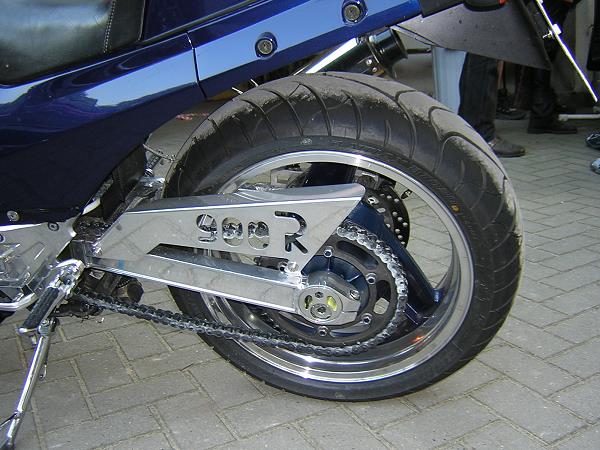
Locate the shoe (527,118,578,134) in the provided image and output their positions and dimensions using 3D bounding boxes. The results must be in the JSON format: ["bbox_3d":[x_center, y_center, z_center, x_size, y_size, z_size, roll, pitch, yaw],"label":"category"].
[{"bbox_3d":[1.594,-0.638,3.954,0.300,0.110,0.105,0,17,10],"label":"shoe"}]

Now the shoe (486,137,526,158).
[{"bbox_3d":[1.039,-0.420,3.310,0.295,0.110,0.105,-2,16,3],"label":"shoe"}]

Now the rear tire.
[{"bbox_3d":[0.061,0.048,1.087,0.628,0.628,0.180,0,31,11],"label":"rear tire"}]

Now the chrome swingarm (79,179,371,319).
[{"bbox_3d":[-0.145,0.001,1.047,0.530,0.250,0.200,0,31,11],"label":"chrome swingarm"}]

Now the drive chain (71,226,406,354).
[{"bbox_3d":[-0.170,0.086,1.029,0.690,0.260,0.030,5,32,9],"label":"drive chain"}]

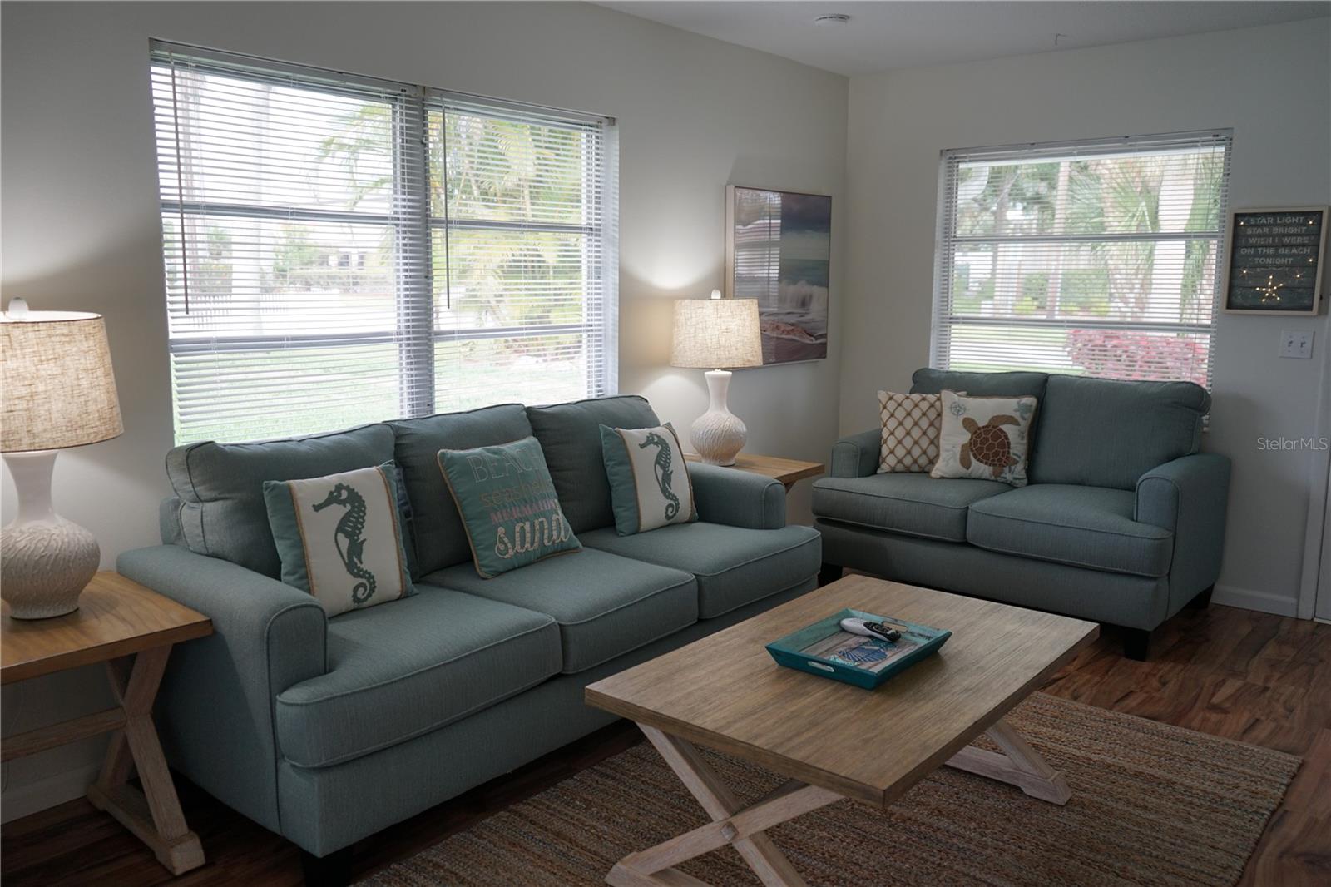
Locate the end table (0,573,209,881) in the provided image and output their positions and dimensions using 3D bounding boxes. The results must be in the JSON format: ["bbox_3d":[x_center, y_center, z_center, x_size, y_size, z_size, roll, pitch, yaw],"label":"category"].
[{"bbox_3d":[-1.507,0.731,2.485,0.600,0.614,0.610,8,12,40],"label":"end table"}]

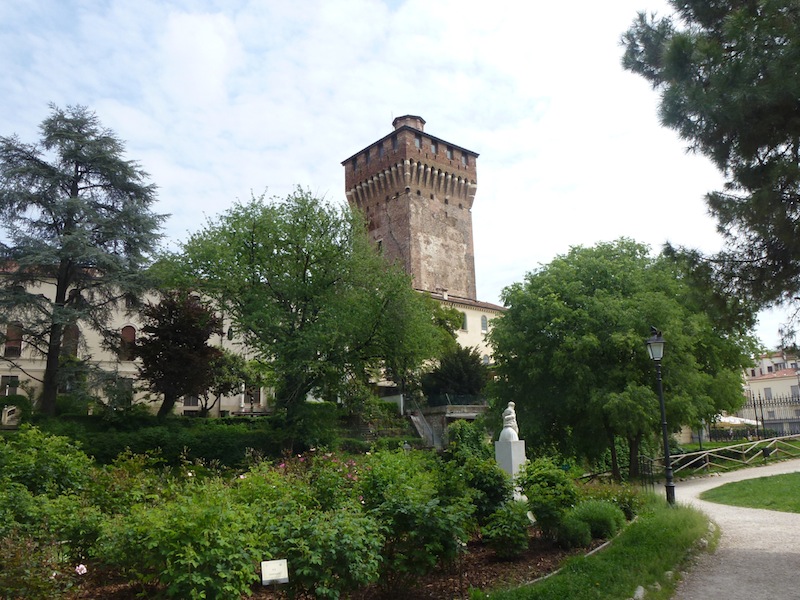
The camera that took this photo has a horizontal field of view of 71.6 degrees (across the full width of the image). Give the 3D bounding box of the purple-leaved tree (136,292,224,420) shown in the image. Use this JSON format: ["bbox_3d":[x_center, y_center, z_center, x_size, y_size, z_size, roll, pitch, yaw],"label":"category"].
[{"bbox_3d":[-11.925,2.954,30.000,4.420,7.070,4.200,-1,-10,0],"label":"purple-leaved tree"}]

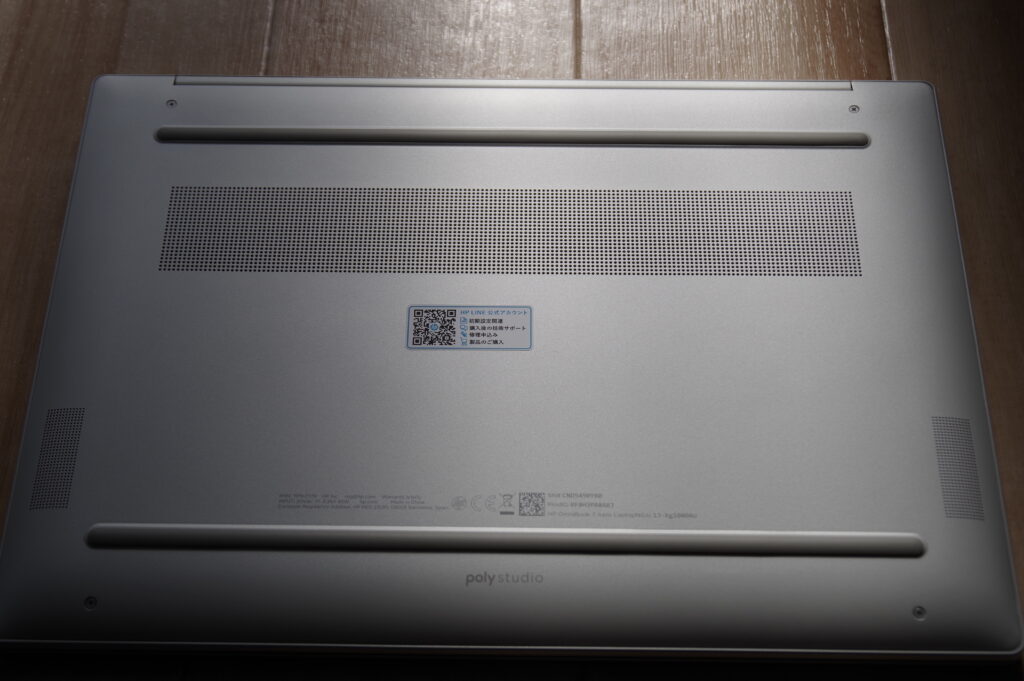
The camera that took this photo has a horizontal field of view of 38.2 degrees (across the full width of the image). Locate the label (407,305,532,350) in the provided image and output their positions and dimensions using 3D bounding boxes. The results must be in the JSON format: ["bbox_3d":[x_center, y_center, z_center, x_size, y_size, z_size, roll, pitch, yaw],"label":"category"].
[{"bbox_3d":[-0.013,-0.004,0.465,0.039,0.001,0.016,1,58,1],"label":"label"}]

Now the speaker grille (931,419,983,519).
[{"bbox_3d":[0.132,0.038,0.439,0.012,0.002,0.034,4,58,-5],"label":"speaker grille"}]

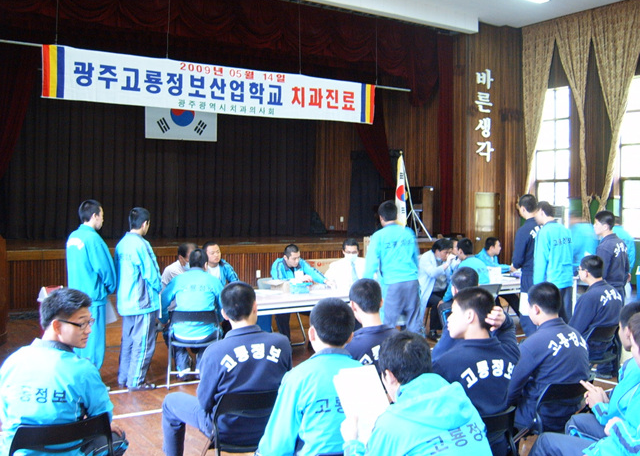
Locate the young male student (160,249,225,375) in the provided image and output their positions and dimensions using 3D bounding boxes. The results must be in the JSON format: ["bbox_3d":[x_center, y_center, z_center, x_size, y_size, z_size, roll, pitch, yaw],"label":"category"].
[{"bbox_3d":[-1.248,0.848,6.750,0.600,1.290,0.750,-1,2,-14],"label":"young male student"}]

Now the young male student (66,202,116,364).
[{"bbox_3d":[-2.154,0.620,6.450,0.360,1.770,0.500,-2,3,-44],"label":"young male student"}]

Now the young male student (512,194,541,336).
[{"bbox_3d":[2.419,0.559,7.900,0.500,1.830,0.420,-2,3,-43],"label":"young male student"}]

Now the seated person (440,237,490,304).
[{"bbox_3d":[1.829,0.779,8.600,0.750,1.290,0.520,2,3,43],"label":"seated person"}]

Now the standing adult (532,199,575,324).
[{"bbox_3d":[2.600,0.598,7.650,0.520,1.780,0.380,-1,2,-36],"label":"standing adult"}]

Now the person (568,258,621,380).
[{"bbox_3d":[2.468,0.871,6.150,0.520,1.290,0.750,-1,2,-30],"label":"person"}]

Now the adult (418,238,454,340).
[{"bbox_3d":[1.503,0.779,8.750,0.680,1.280,0.520,1,2,25],"label":"adult"}]

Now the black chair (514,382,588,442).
[{"bbox_3d":[1.321,1.213,4.080,0.450,0.760,0.500,-1,2,-26],"label":"black chair"}]

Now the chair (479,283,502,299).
[{"bbox_3d":[1.957,1.043,8.500,0.450,0.770,0.500,-2,3,-45],"label":"chair"}]

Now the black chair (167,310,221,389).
[{"bbox_3d":[-1.220,1.133,6.600,0.480,0.750,0.470,0,2,-12],"label":"black chair"}]

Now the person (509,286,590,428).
[{"bbox_3d":[1.280,0.953,4.320,0.540,1.280,0.740,-1,2,-31],"label":"person"}]

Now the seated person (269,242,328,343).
[{"bbox_3d":[-0.266,0.805,8.450,0.600,1.250,0.750,-1,3,-32],"label":"seated person"}]

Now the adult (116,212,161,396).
[{"bbox_3d":[-1.724,0.648,6.500,0.500,1.710,0.370,2,3,43],"label":"adult"}]

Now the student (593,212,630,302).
[{"bbox_3d":[3.121,0.638,7.300,0.480,1.670,0.340,-2,3,-38],"label":"student"}]

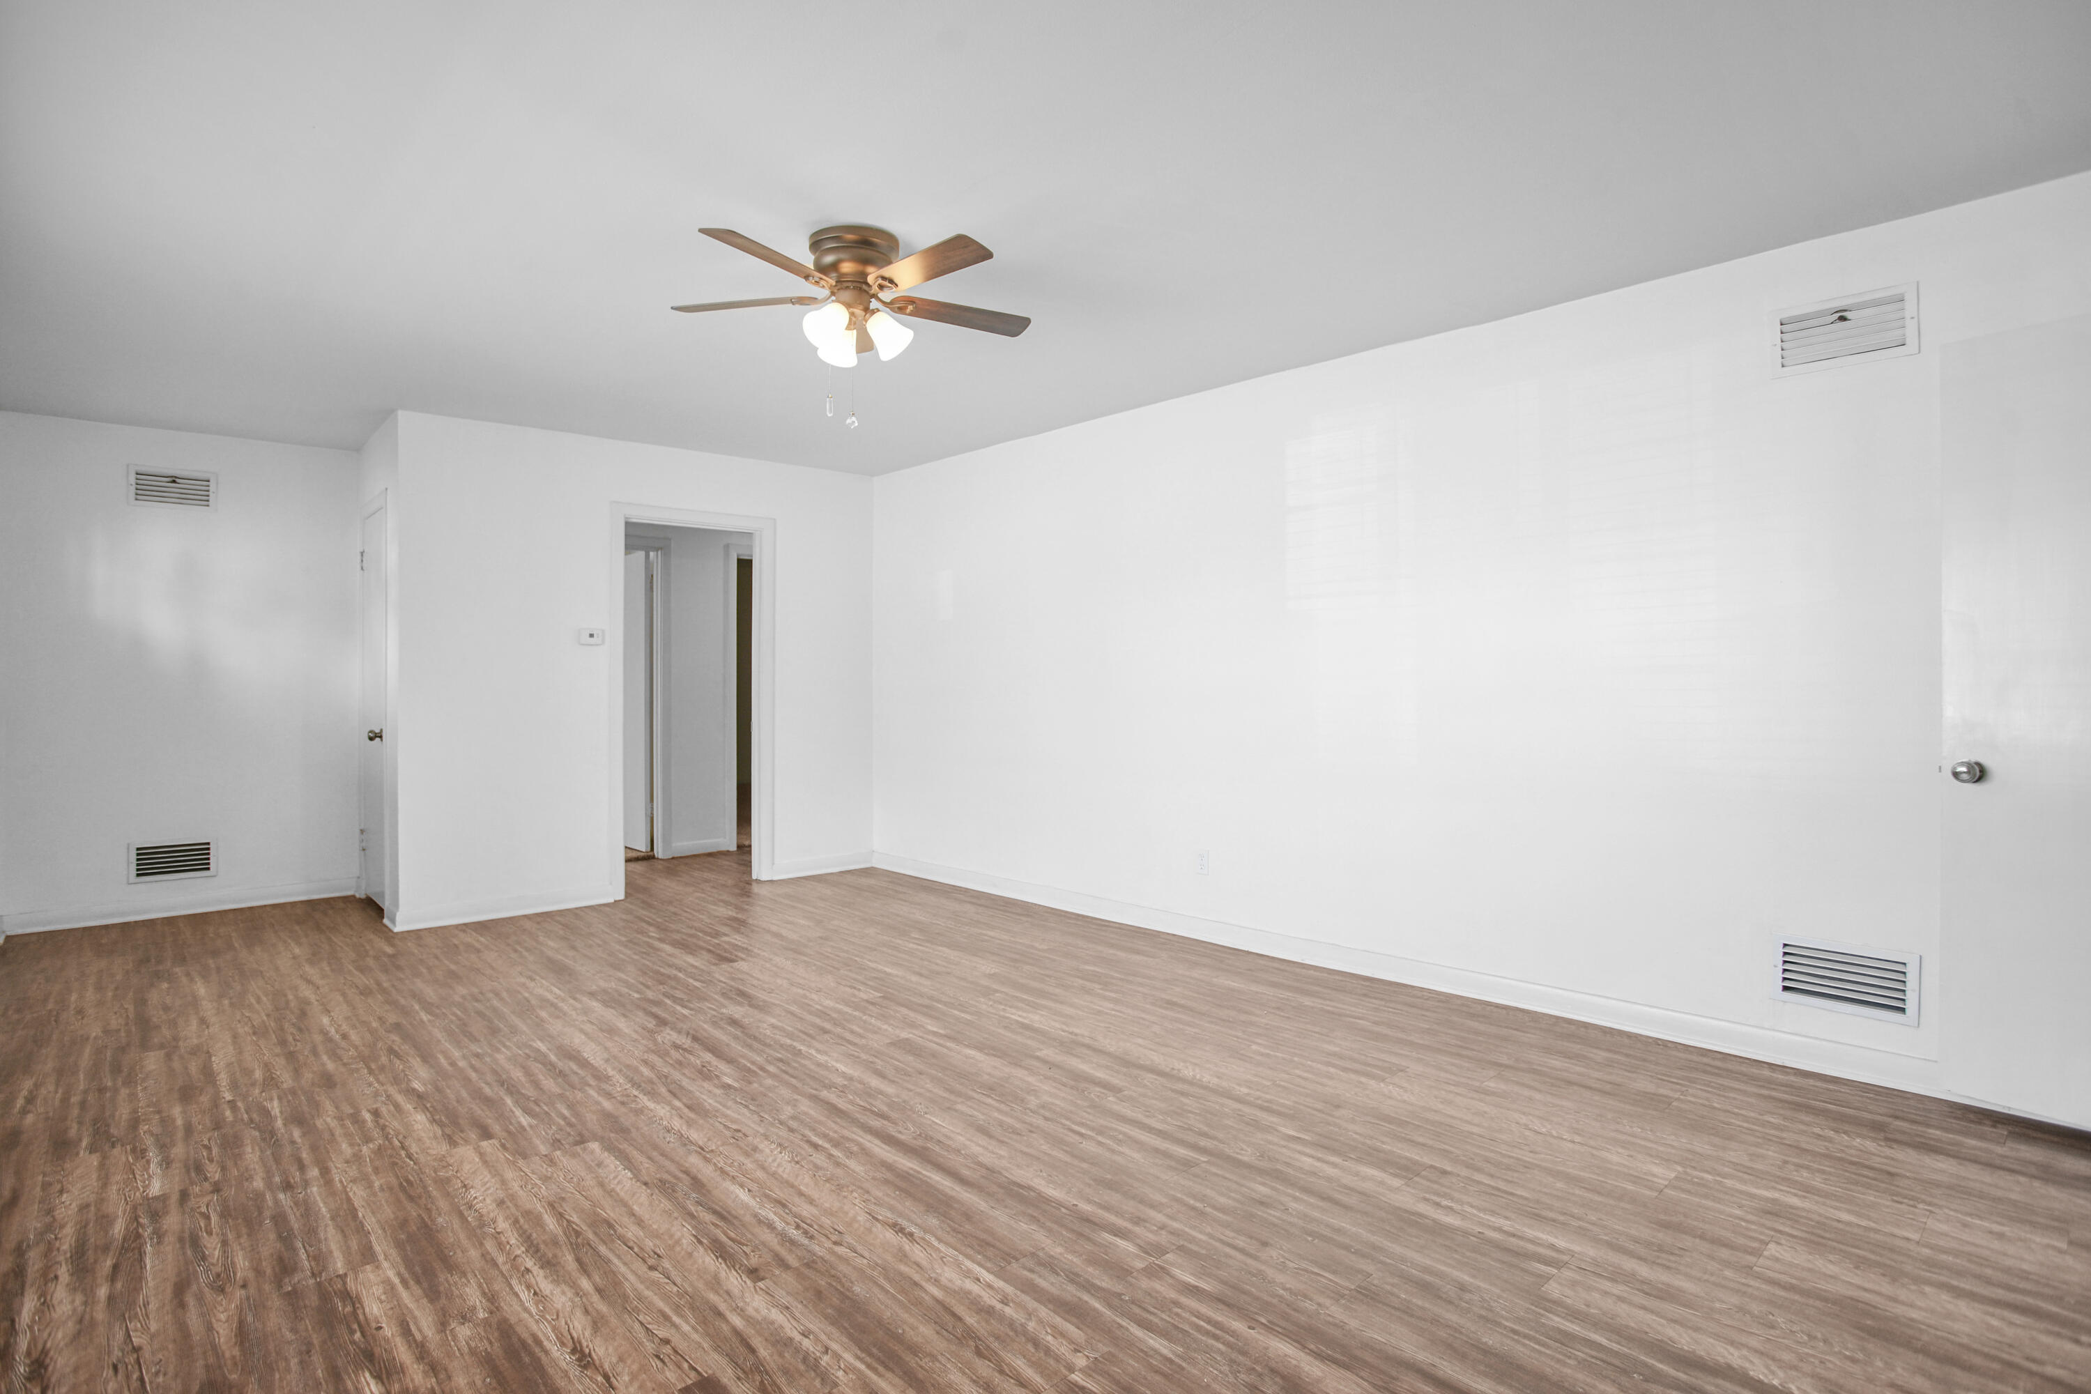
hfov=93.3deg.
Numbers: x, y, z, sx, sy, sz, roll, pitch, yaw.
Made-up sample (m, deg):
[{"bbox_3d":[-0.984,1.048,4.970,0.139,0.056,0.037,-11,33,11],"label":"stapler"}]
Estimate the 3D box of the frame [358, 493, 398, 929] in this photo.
[{"bbox_3d":[-3.489,0.041,5.196,0.130,2.130,0.820,-1,1,-43],"label":"frame"}]

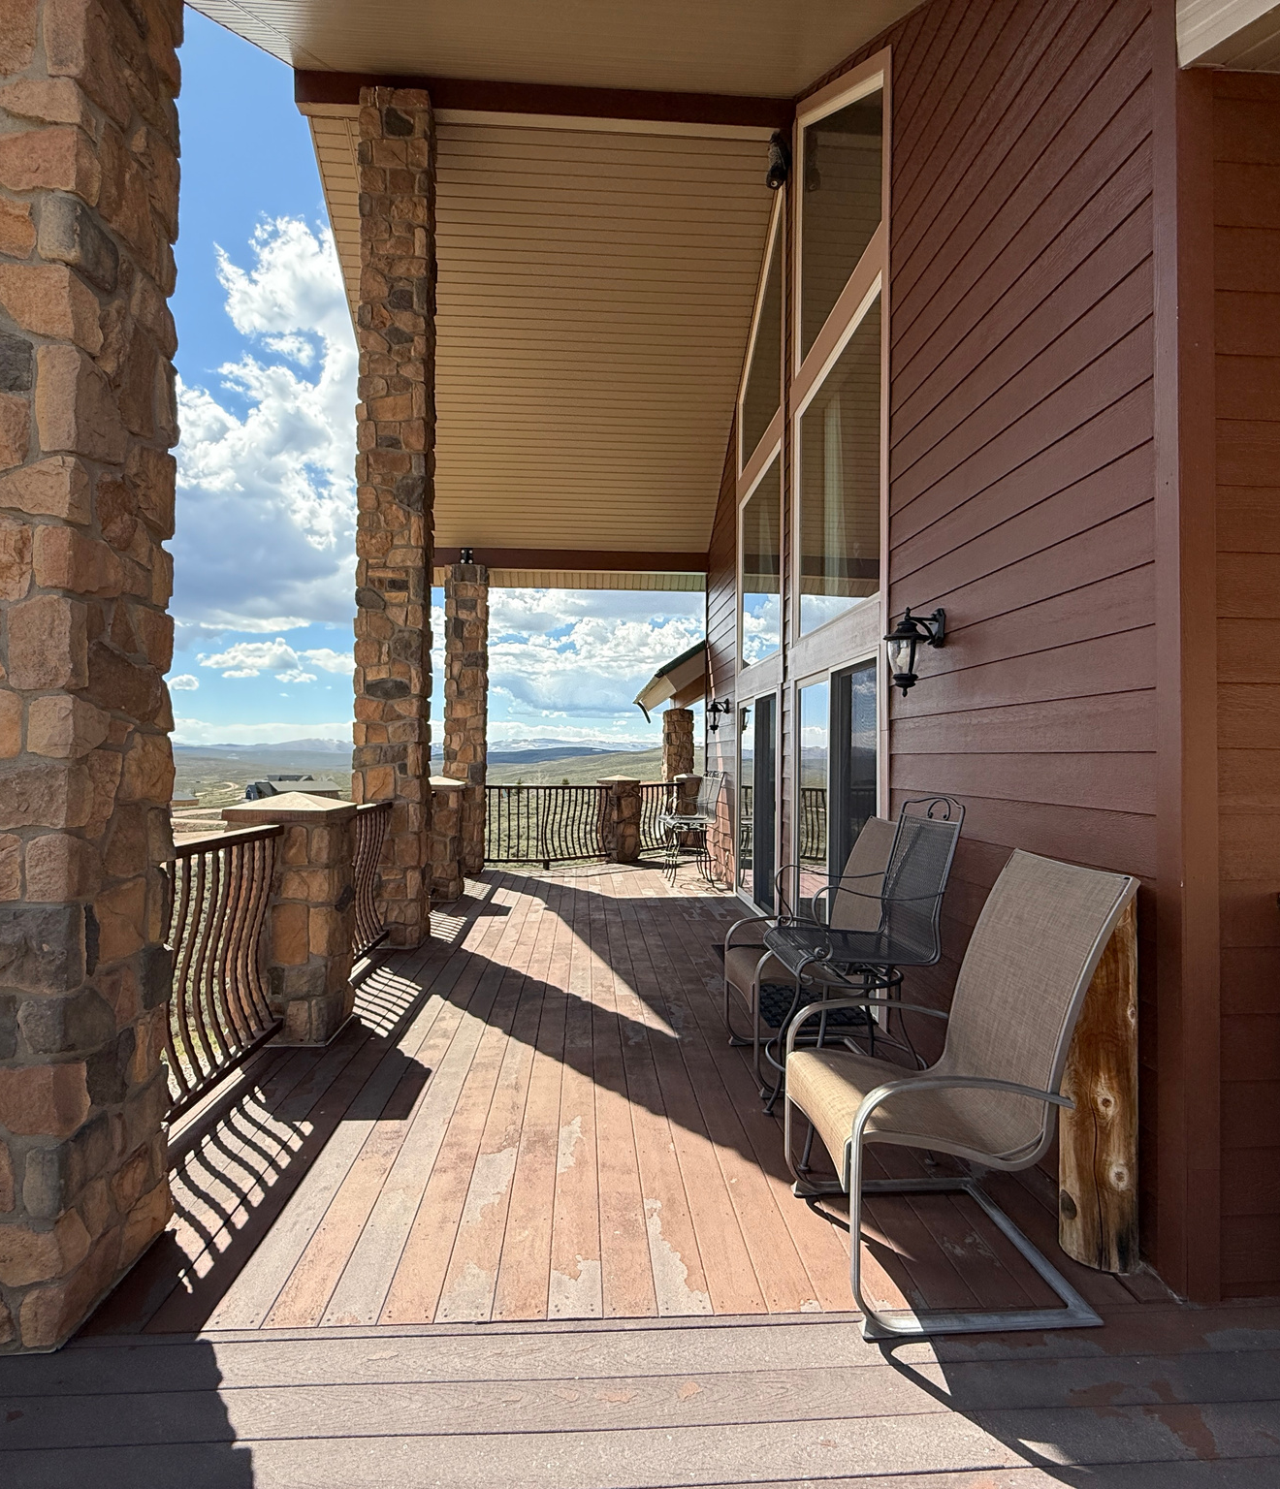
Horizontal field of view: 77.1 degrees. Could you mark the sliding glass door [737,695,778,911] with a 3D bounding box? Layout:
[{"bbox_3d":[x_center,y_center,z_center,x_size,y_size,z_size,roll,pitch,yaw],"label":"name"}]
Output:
[{"bbox_3d":[1.113,0.551,7.676,0.085,2.038,1.769,1,-1,-4],"label":"sliding glass door"}]

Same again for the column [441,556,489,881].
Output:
[{"bbox_3d":[-2.226,-0.329,10.260,0.545,3.849,0.481,1,-1,-4],"label":"column"}]

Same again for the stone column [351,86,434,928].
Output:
[{"bbox_3d":[-1.896,-1.719,6.246,0.545,6.474,0.481,1,-1,-4],"label":"stone column"}]

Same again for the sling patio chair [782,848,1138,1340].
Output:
[{"bbox_3d":[0.889,0.908,2.360,0.764,1.132,0.658,1,-1,-4],"label":"sling patio chair"}]

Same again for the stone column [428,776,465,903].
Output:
[{"bbox_3d":[-2.083,0.942,8.245,0.509,1.228,0.502,1,-1,-4],"label":"stone column"}]

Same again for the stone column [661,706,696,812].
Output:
[{"bbox_3d":[0.681,0.543,14.229,0.566,2.335,0.538,1,-1,-4],"label":"stone column"}]

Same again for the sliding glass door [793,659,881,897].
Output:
[{"bbox_3d":[1.277,0.507,5.404,0.085,2.038,1.769,1,-1,-4],"label":"sliding glass door"}]

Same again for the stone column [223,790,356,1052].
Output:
[{"bbox_3d":[-1.793,0.863,4.139,0.509,1.228,0.516,1,-1,-4],"label":"stone column"}]

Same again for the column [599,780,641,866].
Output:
[{"bbox_3d":[-0.284,1.035,11.311,0.474,1.210,0.474,2,-1,-39],"label":"column"}]

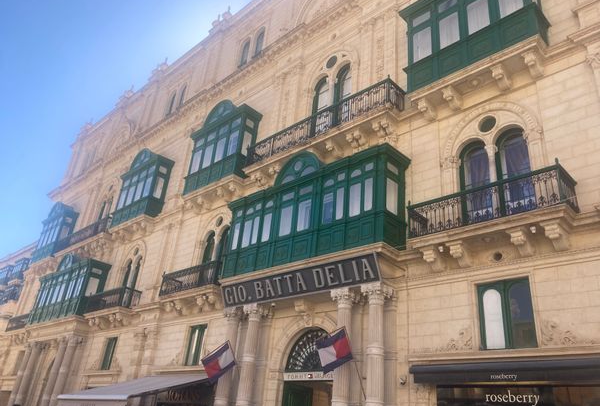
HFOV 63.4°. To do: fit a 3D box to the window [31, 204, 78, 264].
[{"bbox_3d":[-17.351,2.184,34.575,3.905,4.367,1.056,-19,-36,40],"label":"window"}]

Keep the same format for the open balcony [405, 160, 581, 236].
[{"bbox_3d":[4.676,0.241,12.251,3.956,0.978,1.012,-19,-34,41],"label":"open balcony"}]

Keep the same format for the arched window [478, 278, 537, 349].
[{"bbox_3d":[5.002,2.713,11.801,1.334,1.685,0.129,-19,-36,40],"label":"arched window"}]

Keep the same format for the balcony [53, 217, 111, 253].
[{"bbox_3d":[-14.123,2.455,32.165,7.371,1.041,0.995,-19,-36,40],"label":"balcony"}]

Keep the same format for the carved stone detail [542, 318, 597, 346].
[{"bbox_3d":[5.839,2.831,10.632,1.088,0.566,0.082,-19,-36,40],"label":"carved stone detail"}]

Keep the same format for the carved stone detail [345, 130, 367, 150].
[{"bbox_3d":[2.031,-2.183,17.218,0.667,0.538,0.702,-19,-36,40],"label":"carved stone detail"}]

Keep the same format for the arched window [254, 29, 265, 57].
[{"bbox_3d":[-2.158,-8.907,26.846,0.562,2.164,0.234,-19,-36,40],"label":"arched window"}]

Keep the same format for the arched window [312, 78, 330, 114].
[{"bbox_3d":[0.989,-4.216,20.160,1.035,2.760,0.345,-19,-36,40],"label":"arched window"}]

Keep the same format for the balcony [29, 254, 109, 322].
[{"bbox_3d":[-14.629,5.402,30.566,7.839,4.364,1.310,-19,-36,40],"label":"balcony"}]

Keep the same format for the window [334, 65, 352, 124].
[{"bbox_3d":[1.751,-4.095,19.006,0.851,3.163,0.287,-19,-34,41],"label":"window"}]

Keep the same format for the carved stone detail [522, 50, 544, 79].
[{"bbox_3d":[6.255,-3.716,13.061,0.356,0.448,0.633,-19,-34,41],"label":"carved stone detail"}]

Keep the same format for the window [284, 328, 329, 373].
[{"bbox_3d":[0.365,4.706,15.601,2.081,1.322,0.345,-19,-36,40],"label":"window"}]

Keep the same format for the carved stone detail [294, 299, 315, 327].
[{"bbox_3d":[0.122,3.570,15.749,0.426,0.805,0.575,-19,-34,41],"label":"carved stone detail"}]

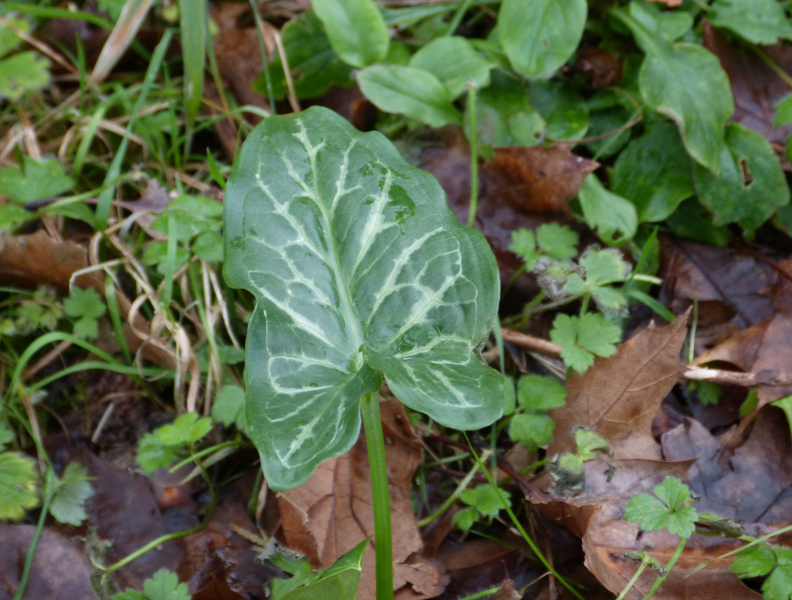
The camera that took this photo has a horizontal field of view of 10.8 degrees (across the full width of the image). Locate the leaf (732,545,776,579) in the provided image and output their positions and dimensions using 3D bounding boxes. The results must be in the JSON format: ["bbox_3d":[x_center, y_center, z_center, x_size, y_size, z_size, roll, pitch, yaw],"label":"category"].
[{"bbox_3d":[0.148,0.109,1.736,0.019,0.006,0.019,-6,42,-7],"label":"leaf"}]

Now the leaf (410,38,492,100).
[{"bbox_3d":[0.025,-0.109,1.994,0.044,0.010,0.035,-25,57,-18],"label":"leaf"}]

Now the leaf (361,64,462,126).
[{"bbox_3d":[0.008,-0.097,1.981,0.061,0.010,0.028,26,57,26],"label":"leaf"}]

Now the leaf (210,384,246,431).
[{"bbox_3d":[-0.072,0.047,1.830,0.018,0.006,0.022,6,60,3],"label":"leaf"}]

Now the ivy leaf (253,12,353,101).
[{"bbox_3d":[-0.035,-0.091,1.570,0.039,0.020,0.031,0,40,0],"label":"ivy leaf"}]

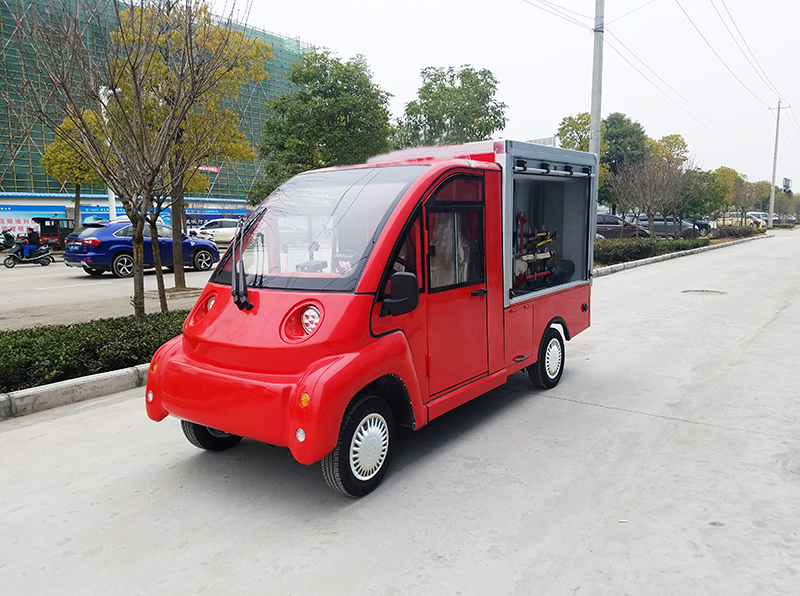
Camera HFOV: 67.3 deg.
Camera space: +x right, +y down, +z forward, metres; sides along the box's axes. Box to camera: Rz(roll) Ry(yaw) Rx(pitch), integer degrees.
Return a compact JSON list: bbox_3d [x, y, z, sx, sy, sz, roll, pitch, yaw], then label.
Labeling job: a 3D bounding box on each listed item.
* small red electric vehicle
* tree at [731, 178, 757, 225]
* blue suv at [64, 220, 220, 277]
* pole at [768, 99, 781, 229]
[{"bbox_3d":[0.111,-0.141,4.660,1.480,2.000,3.780,5,10,37],"label":"small red electric vehicle"},{"bbox_3d":[25.376,-7.062,44.247,2.100,3.570,2.100,6,10,38],"label":"tree"},{"bbox_3d":[-7.880,-1.590,18.800,1.800,1.660,4.600,6,10,39],"label":"blue suv"},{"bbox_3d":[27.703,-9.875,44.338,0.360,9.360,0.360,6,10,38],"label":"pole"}]

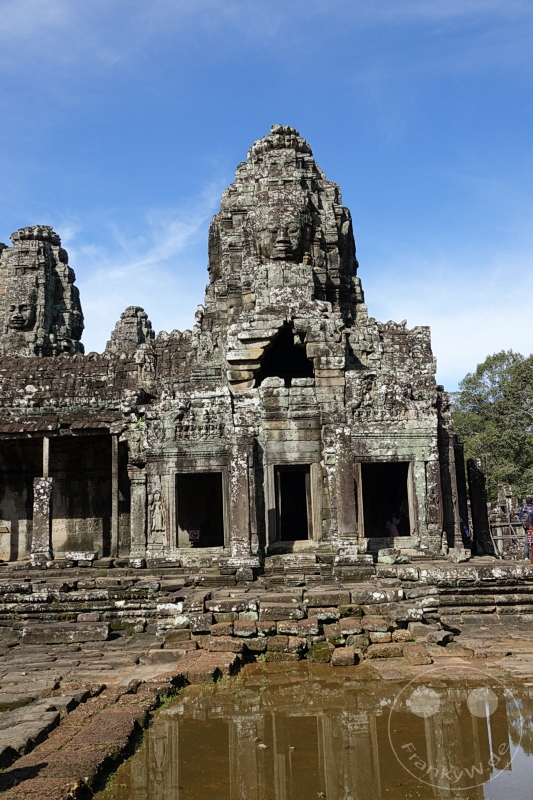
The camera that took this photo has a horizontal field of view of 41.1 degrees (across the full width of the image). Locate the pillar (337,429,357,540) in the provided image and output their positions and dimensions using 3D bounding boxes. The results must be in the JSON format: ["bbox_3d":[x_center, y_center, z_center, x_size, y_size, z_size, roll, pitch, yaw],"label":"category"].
[{"bbox_3d":[2.152,2.255,19.149,0.477,2.993,0.450,-2,-10,2],"label":"pillar"}]

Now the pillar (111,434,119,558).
[{"bbox_3d":[-4.392,2.773,20.703,0.205,3.538,0.200,-2,-10,2],"label":"pillar"}]

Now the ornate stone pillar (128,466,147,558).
[{"bbox_3d":[-3.630,3.225,20.359,0.486,2.605,0.450,-2,-10,2],"label":"ornate stone pillar"}]

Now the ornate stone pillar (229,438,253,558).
[{"bbox_3d":[-0.678,2.647,19.209,0.468,3.125,0.450,-2,-10,2],"label":"ornate stone pillar"}]

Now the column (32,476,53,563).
[{"bbox_3d":[-6.492,3.474,20.715,0.541,2.387,0.480,-2,-10,2],"label":"column"}]

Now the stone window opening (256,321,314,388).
[{"bbox_3d":[0.479,-1.188,19.643,1.563,1.797,0.600,-2,-11,1],"label":"stone window opening"}]

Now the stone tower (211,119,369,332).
[{"bbox_3d":[0.606,-6.017,24.636,5.256,7.671,5.000,-2,-10,2],"label":"stone tower"}]

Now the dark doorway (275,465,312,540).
[{"bbox_3d":[0.790,2.927,20.236,1.058,2.129,0.500,-2,-10,2],"label":"dark doorway"}]

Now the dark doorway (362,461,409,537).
[{"bbox_3d":[3.379,2.836,20.133,1.340,2.102,0.500,-2,-10,2],"label":"dark doorway"}]

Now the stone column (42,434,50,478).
[{"bbox_3d":[-6.494,1.674,21.087,0.180,1.289,0.180,-2,-10,2],"label":"stone column"}]

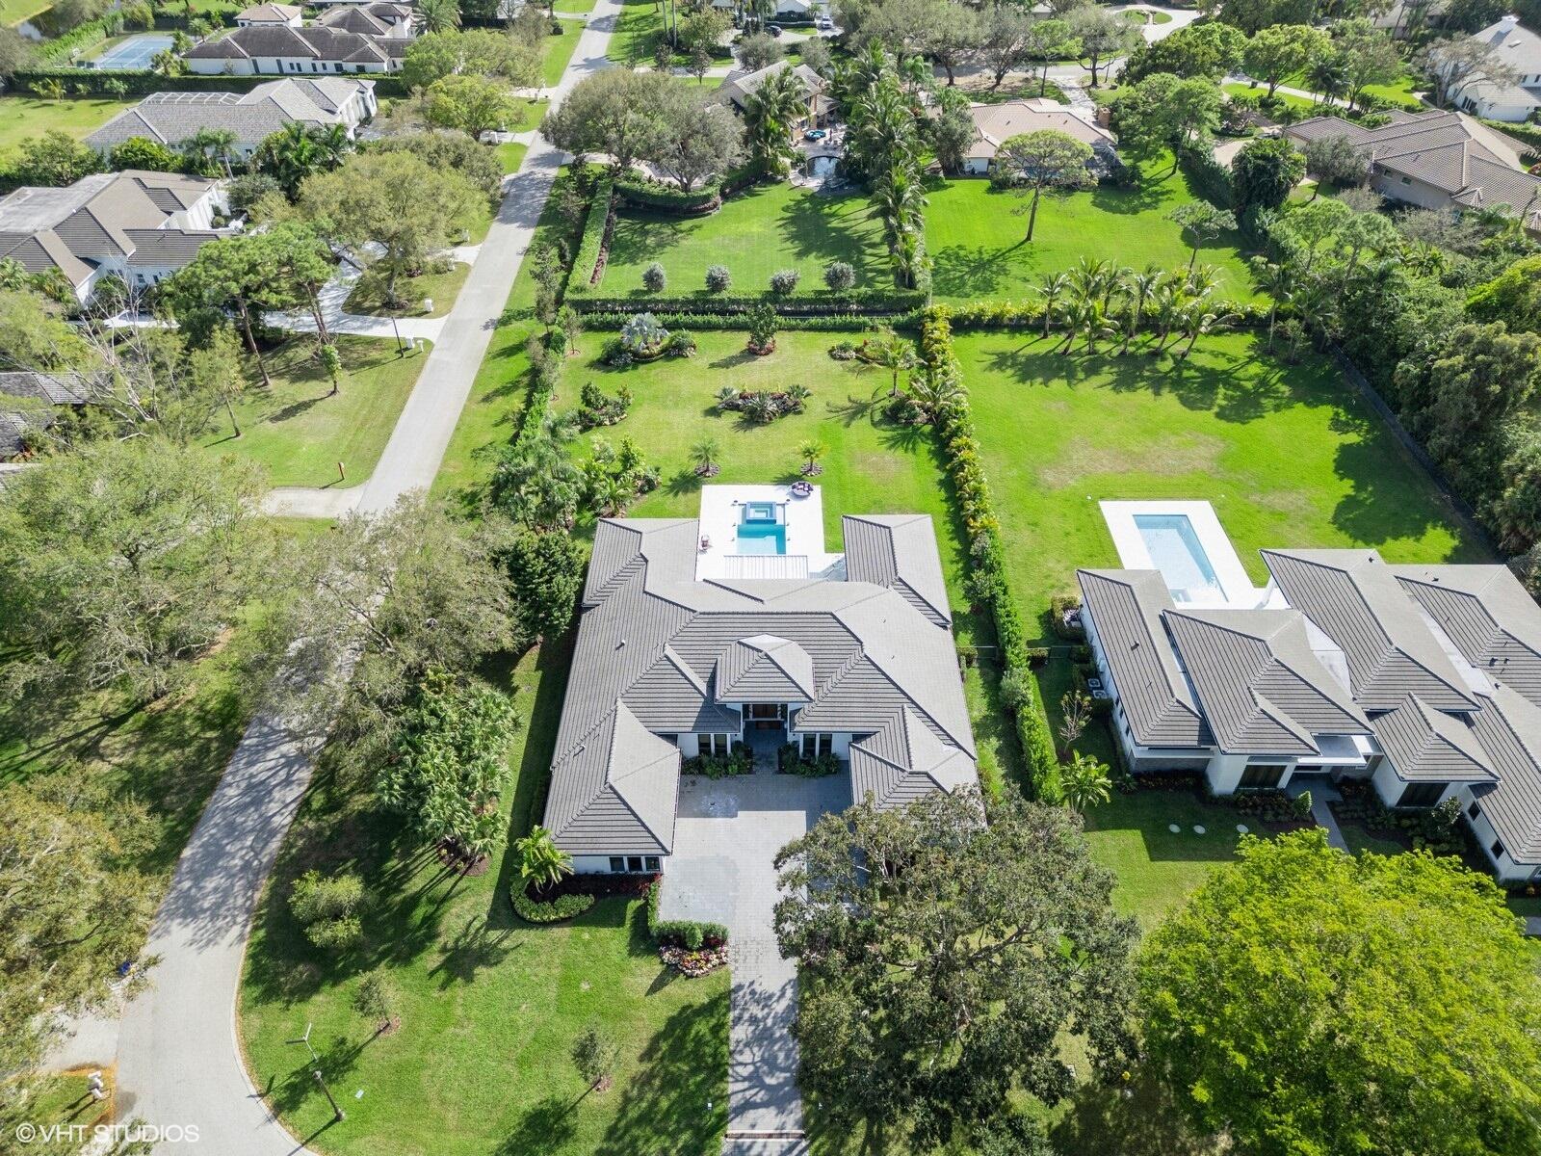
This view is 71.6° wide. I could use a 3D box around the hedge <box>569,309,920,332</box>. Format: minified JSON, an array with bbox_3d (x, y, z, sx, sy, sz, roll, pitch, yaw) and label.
[{"bbox_3d":[-2.421,-29.375,122.263,39.132,1.916,1.513,0,41,0],"label":"hedge"}]

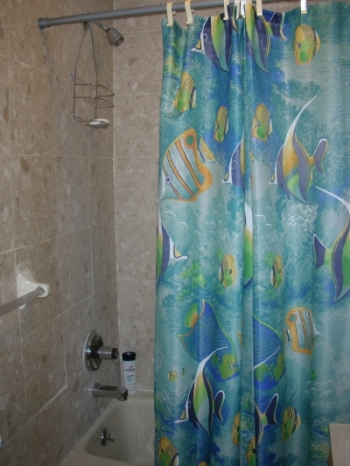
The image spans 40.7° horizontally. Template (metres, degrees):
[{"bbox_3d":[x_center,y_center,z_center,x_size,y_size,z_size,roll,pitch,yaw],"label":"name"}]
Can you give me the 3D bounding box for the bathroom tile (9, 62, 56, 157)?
[{"bbox_3d":[-0.485,-0.416,1.609,0.010,0.305,0.305,1,8,14],"label":"bathroom tile"}]

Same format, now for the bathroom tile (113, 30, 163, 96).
[{"bbox_3d":[-0.154,-0.801,2.232,0.295,0.303,0.015,1,8,14],"label":"bathroom tile"}]

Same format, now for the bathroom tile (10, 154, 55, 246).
[{"bbox_3d":[-0.479,-0.115,1.612,0.015,0.303,0.301,1,8,14],"label":"bathroom tile"}]

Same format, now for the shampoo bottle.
[{"bbox_3d":[-0.231,0.724,2.417,0.066,0.210,0.052,-1,8,-6],"label":"shampoo bottle"}]

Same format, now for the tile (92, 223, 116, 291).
[{"bbox_3d":[-0.336,0.104,2.232,0.015,0.303,0.301,1,8,14],"label":"tile"}]

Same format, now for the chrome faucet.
[{"bbox_3d":[-0.297,0.729,2.170,0.155,0.056,0.052,1,8,14],"label":"chrome faucet"}]

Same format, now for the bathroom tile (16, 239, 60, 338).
[{"bbox_3d":[-0.476,0.183,1.654,0.015,0.303,0.301,1,8,14],"label":"bathroom tile"}]

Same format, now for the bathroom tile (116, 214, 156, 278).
[{"bbox_3d":[-0.152,0.086,2.399,0.298,0.305,0.010,1,8,14],"label":"bathroom tile"}]

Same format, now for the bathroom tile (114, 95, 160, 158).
[{"bbox_3d":[-0.155,-0.524,2.314,0.298,0.305,0.010,1,8,14],"label":"bathroom tile"}]

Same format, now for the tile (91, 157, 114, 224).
[{"bbox_3d":[-0.344,-0.202,2.240,0.010,0.305,0.305,1,8,14],"label":"tile"}]

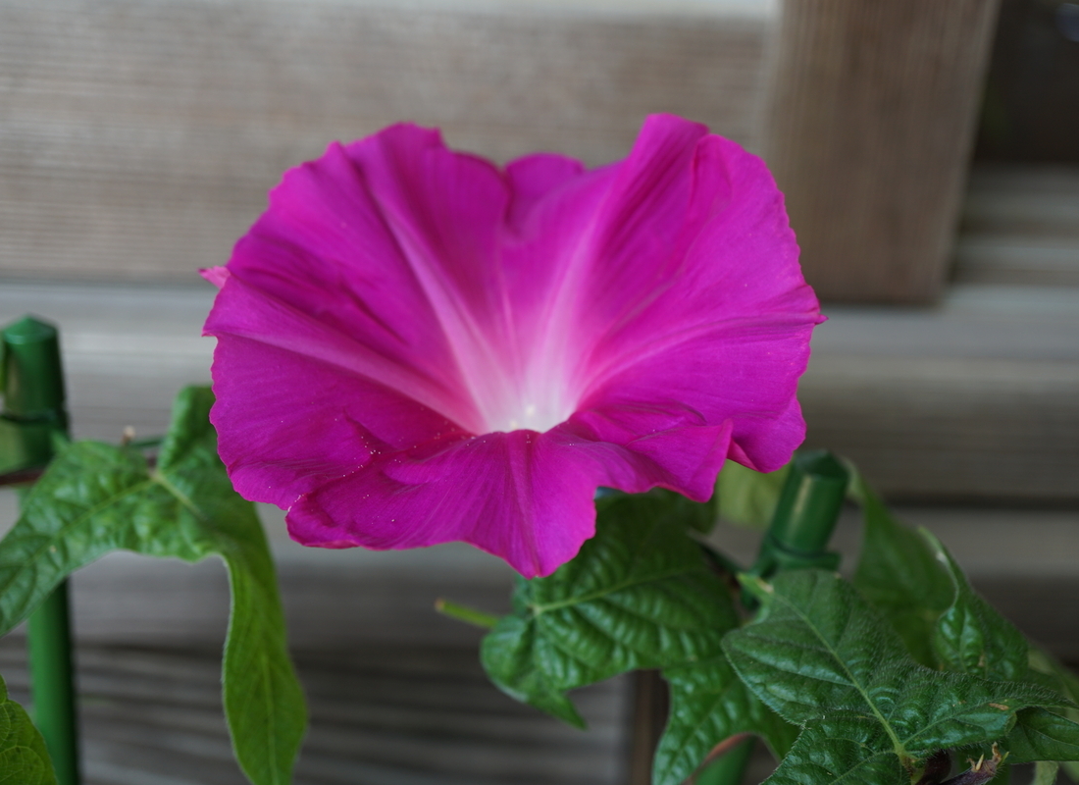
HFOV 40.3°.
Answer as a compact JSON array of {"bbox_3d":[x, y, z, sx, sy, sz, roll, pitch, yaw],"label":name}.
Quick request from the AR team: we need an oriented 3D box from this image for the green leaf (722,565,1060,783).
[{"bbox_3d":[0.065,0.052,0.268,0.060,0.018,0.052,-31,62,-19],"label":"green leaf"}]

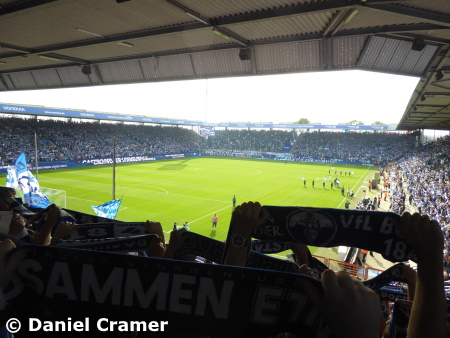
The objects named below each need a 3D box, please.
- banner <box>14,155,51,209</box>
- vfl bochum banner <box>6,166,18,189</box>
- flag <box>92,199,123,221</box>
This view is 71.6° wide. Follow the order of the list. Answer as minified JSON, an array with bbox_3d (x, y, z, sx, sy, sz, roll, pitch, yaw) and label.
[{"bbox_3d":[-14.120,0.816,23.000,2.300,4.000,0.800,0,6,-18],"label":"banner"},{"bbox_3d":[-16.286,0.683,24.000,0.950,1.750,0.400,0,6,-18],"label":"vfl bochum banner"},{"bbox_3d":[-7.690,2.679,20.500,1.850,1.450,0.500,0,6,-12],"label":"flag"}]

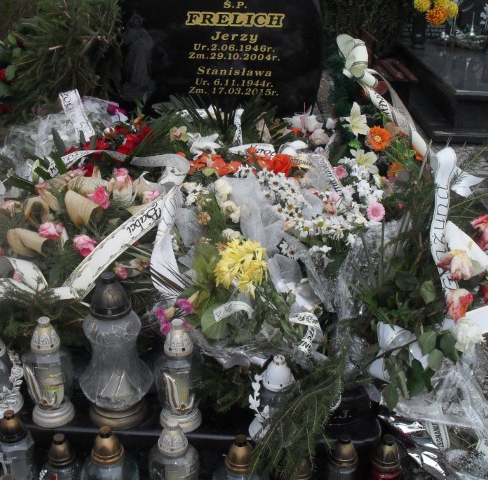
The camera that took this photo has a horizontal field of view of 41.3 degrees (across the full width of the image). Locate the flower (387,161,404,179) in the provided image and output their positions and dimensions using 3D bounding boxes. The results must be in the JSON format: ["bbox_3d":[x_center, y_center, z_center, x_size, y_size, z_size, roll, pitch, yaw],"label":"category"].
[{"bbox_3d":[0.510,-0.237,2.180,0.063,0.062,0.035,1,-6,0],"label":"flower"}]

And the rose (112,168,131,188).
[{"bbox_3d":[-0.398,-0.200,2.100,0.059,0.060,0.056,-3,26,-10],"label":"rose"}]

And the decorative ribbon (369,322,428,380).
[{"bbox_3d":[0.351,0.256,1.470,0.135,0.120,0.080,1,24,0],"label":"decorative ribbon"}]

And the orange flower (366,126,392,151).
[{"bbox_3d":[0.502,-0.376,2.400,0.095,0.085,0.045,2,21,6],"label":"orange flower"}]

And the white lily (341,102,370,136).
[{"bbox_3d":[0.383,-0.413,2.220,0.100,0.110,0.065,3,-1,5],"label":"white lily"}]

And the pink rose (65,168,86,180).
[{"bbox_3d":[-0.560,-0.218,2.150,0.070,0.045,0.058,-5,26,-14],"label":"pink rose"}]

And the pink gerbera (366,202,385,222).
[{"bbox_3d":[0.390,-0.082,1.920,0.055,0.056,0.028,4,-1,7],"label":"pink gerbera"}]

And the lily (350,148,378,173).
[{"bbox_3d":[0.398,-0.259,2.120,0.092,0.085,0.060,-1,-11,-5],"label":"lily"}]

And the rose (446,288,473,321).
[{"bbox_3d":[0.539,0.162,1.620,0.065,0.075,0.065,2,25,1],"label":"rose"}]

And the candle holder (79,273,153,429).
[{"bbox_3d":[-0.309,0.253,1.538,0.182,0.385,0.182,-4,26,-12],"label":"candle holder"}]

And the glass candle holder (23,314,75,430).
[{"bbox_3d":[-0.419,0.282,1.379,0.110,0.250,0.108,-1,24,-3],"label":"glass candle holder"}]

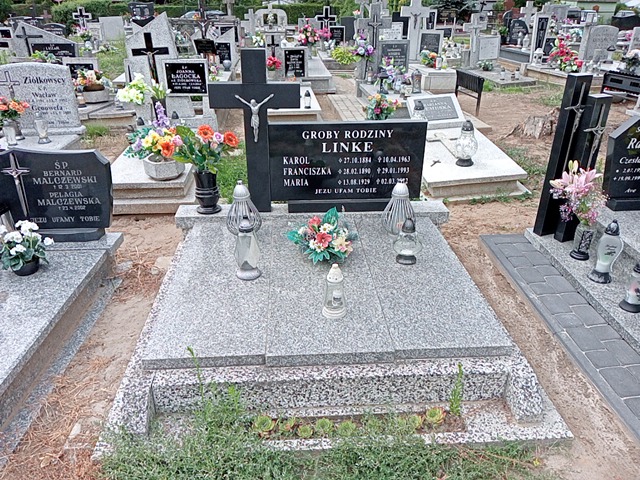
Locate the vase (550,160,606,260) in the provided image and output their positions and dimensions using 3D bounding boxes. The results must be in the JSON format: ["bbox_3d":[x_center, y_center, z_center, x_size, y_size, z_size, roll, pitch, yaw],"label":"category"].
[{"bbox_3d":[1.556,-0.160,3.140,0.336,0.586,0.288,-1,25,-3],"label":"vase"}]

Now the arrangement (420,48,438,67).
[{"bbox_3d":[1.742,-2.888,8.195,0.290,0.275,0.260,-1,27,-3],"label":"arrangement"}]

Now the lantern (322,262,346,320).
[{"bbox_3d":[0.070,0.225,2.370,0.110,0.249,0.110,-1,25,-3],"label":"lantern"}]

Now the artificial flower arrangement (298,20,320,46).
[{"bbox_3d":[-0.184,-3.611,9.048,0.380,0.420,0.350,-1,27,-3],"label":"artificial flower arrangement"}]

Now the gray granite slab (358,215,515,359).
[{"bbox_3d":[0.522,0.178,2.823,0.499,0.048,1.424,-1,25,-3],"label":"gray granite slab"}]

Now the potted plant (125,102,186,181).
[{"bbox_3d":[-1.138,-0.706,3.673,0.410,0.490,0.360,-1,27,-3],"label":"potted plant"}]

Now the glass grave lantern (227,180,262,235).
[{"bbox_3d":[-0.481,-0.207,3.213,0.216,0.327,0.216,-1,25,-3],"label":"glass grave lantern"}]

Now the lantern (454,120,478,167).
[{"bbox_3d":[1.280,-0.844,4.492,0.188,0.367,0.188,-1,25,-3],"label":"lantern"}]

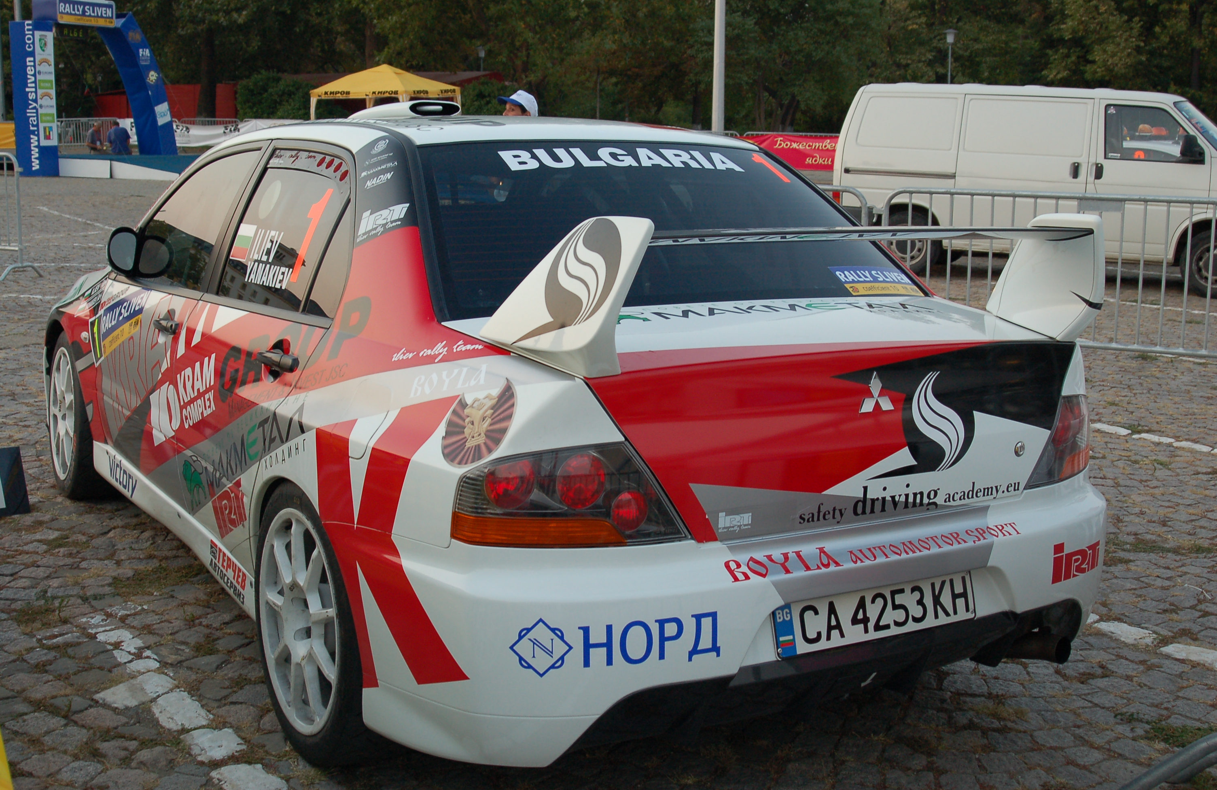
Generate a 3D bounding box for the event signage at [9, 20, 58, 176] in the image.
[{"bbox_3d":[-13.953,-7.154,34.467,0.950,3.700,0.550,9,13,37],"label":"event signage"}]

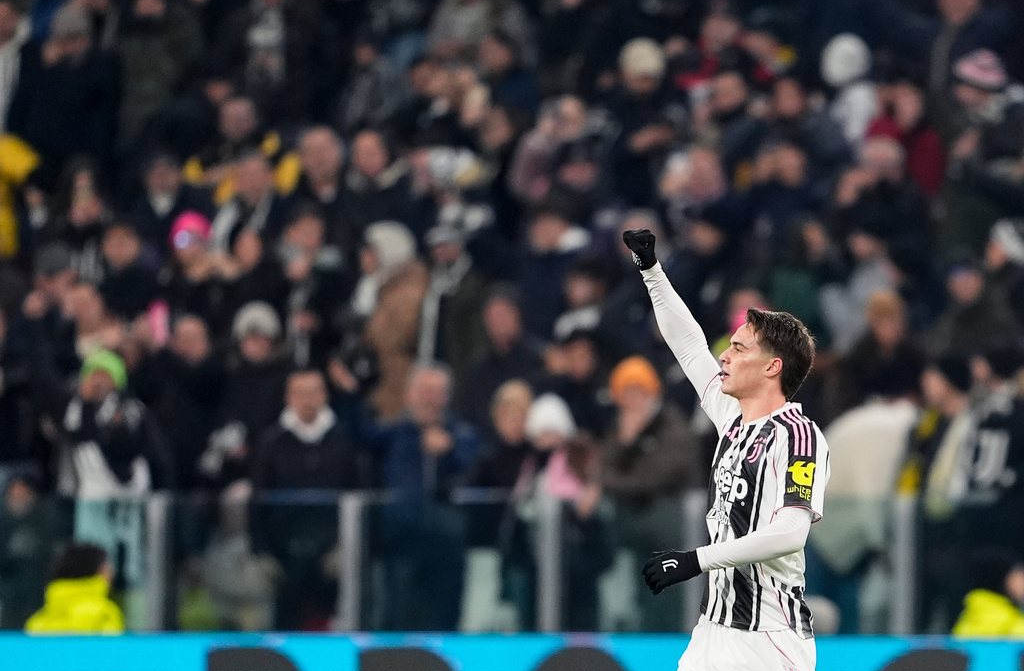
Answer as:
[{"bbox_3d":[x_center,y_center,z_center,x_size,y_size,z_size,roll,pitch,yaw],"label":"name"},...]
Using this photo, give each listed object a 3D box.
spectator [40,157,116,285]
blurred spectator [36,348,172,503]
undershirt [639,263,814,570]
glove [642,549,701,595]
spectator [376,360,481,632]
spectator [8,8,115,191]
[{"bbox_3d":[-1.901,0.059,49.882,0.480,1.680,0.380,0,-1,0],"label":"spectator"},{"bbox_3d":[-1.914,0.896,52.976,0.580,1.680,0.400,0,-2,9],"label":"blurred spectator"},{"bbox_3d":[0.587,0.226,31.000,0.380,0.860,0.500,1,-2,-35],"label":"undershirt"},{"bbox_3d":[0.444,0.643,31.300,0.165,0.095,0.085,-23,-2,-6],"label":"glove"},{"bbox_3d":[-0.357,0.987,47.481,0.520,1.740,0.420,0,-1,-3],"label":"spectator"},{"bbox_3d":[-2.026,-0.627,51.281,0.520,1.740,0.400,0,-1,14],"label":"spectator"}]

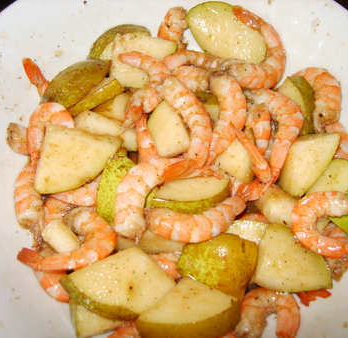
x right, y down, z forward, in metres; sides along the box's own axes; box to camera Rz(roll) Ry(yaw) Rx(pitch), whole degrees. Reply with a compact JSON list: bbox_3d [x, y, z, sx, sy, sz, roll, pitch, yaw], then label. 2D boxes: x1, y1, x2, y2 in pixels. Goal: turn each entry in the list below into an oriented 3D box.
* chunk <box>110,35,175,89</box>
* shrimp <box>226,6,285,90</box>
[{"bbox_3d":[-0.021,-0.074,0.315,0.043,0.020,0.034,6,65,3],"label":"chunk"},{"bbox_3d":[0.057,-0.085,0.315,0.040,0.017,0.061,7,65,3],"label":"shrimp"}]

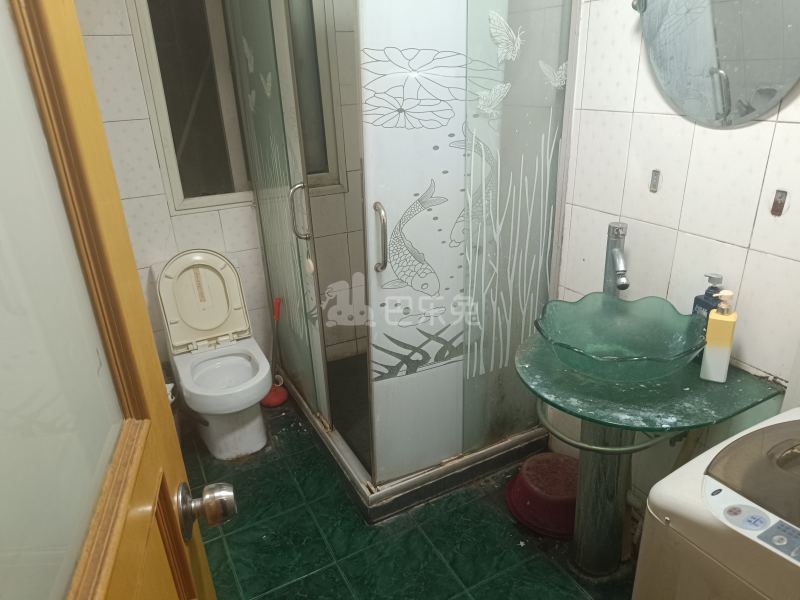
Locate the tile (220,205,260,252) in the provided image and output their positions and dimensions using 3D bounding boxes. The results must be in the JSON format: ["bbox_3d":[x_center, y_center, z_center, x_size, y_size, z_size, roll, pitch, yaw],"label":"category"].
[{"bbox_3d":[-0.708,-0.323,2.530,0.195,0.198,0.010,-14,25,-25],"label":"tile"}]

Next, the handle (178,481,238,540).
[{"bbox_3d":[-0.235,0.255,0.687,0.062,0.068,0.068,-8,24,-13],"label":"handle"}]

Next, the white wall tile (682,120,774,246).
[{"bbox_3d":[0.805,-0.295,1.393,0.010,0.300,0.200,-14,25,-25],"label":"white wall tile"}]

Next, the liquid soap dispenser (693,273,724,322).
[{"bbox_3d":[0.801,0.049,1.444,0.055,0.241,0.072,-7,23,-12],"label":"liquid soap dispenser"}]

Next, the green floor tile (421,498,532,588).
[{"bbox_3d":[0.261,0.801,1.860,0.294,0.010,0.300,-14,25,-25],"label":"green floor tile"}]

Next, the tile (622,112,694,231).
[{"bbox_3d":[0.720,-0.363,1.558,0.010,0.300,0.200,-14,25,-25],"label":"tile"}]

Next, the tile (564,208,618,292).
[{"bbox_3d":[0.638,-0.152,1.839,0.010,0.300,0.200,-14,25,-25],"label":"tile"}]

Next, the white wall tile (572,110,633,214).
[{"bbox_3d":[0.627,-0.428,1.722,0.010,0.300,0.200,-14,25,-25],"label":"white wall tile"}]

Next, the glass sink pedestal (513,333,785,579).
[{"bbox_3d":[0.594,0.503,1.613,0.520,0.706,0.565,-14,25,-25],"label":"glass sink pedestal"}]

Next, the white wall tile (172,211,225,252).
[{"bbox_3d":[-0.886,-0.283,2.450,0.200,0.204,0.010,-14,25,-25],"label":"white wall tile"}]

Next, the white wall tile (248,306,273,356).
[{"bbox_3d":[-0.684,0.182,2.728,0.200,0.300,0.010,-13,25,-25],"label":"white wall tile"}]

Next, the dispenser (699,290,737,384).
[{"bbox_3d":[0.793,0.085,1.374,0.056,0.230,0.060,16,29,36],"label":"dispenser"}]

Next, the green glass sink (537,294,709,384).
[{"bbox_3d":[0.564,0.114,1.452,0.410,0.145,0.410,-2,23,1],"label":"green glass sink"}]

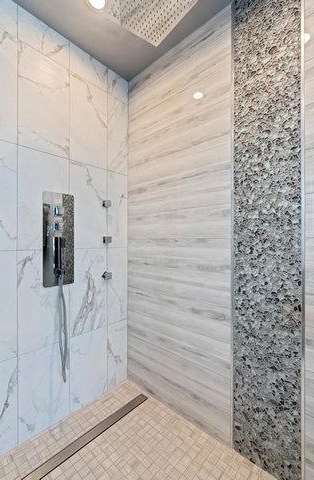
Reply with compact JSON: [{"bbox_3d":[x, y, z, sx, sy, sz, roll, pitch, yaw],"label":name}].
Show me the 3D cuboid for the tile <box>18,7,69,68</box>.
[{"bbox_3d":[-0.704,-1.258,1.346,0.010,0.198,0.303,0,0,43],"label":"tile"}]

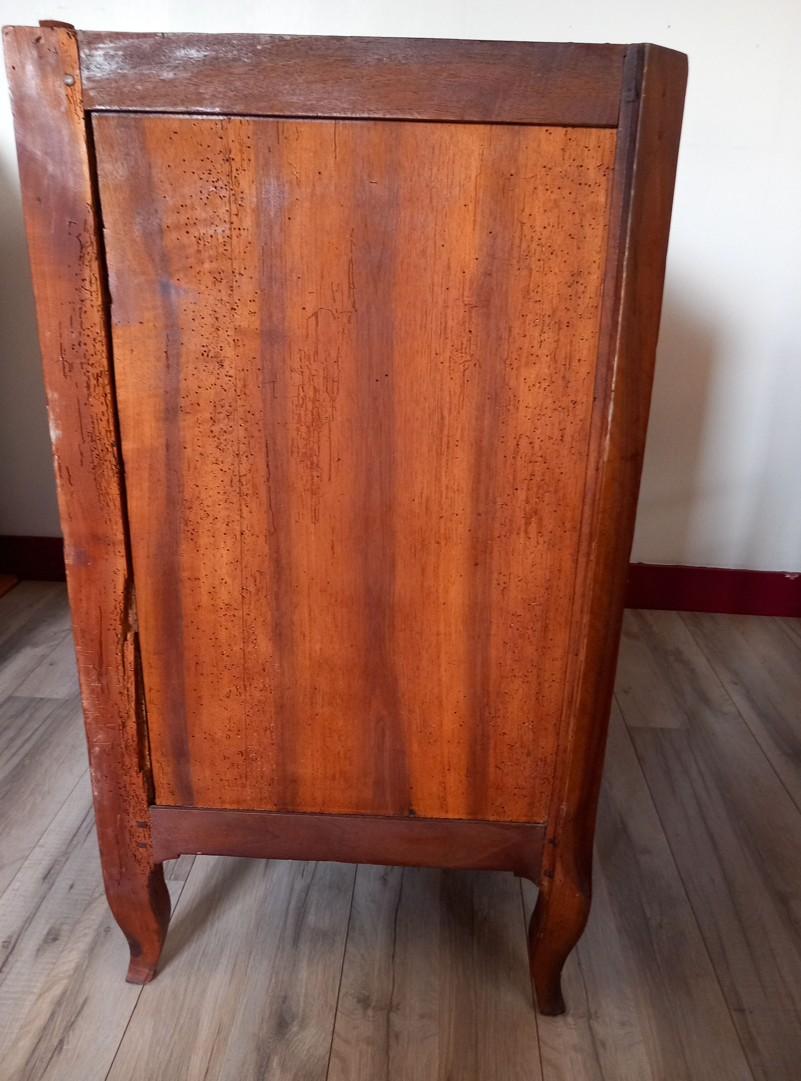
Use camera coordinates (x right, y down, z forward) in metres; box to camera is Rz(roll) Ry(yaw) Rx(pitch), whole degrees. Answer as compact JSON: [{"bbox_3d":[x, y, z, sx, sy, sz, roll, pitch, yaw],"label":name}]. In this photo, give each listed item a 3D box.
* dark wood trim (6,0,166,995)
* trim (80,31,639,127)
[{"bbox_3d":[-0.243,0.049,0.713,0.050,0.830,0.053,2,20,1],"label":"dark wood trim"},{"bbox_3d":[-0.032,-0.302,0.556,0.349,0.047,0.026,2,20,1],"label":"trim"}]

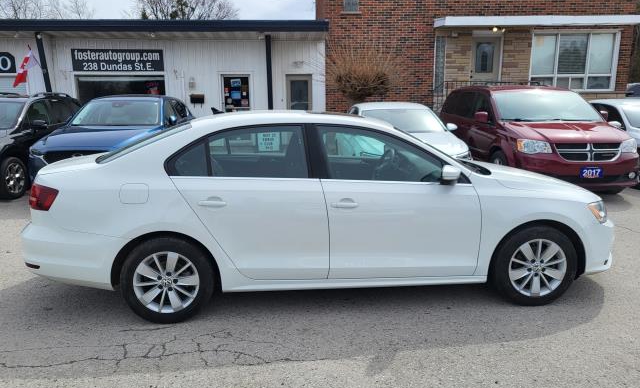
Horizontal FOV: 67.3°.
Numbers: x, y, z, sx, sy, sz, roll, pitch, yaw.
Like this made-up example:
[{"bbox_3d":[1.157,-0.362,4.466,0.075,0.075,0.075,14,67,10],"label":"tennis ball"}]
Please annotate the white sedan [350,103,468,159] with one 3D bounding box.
[{"bbox_3d":[1.254,-0.908,8.492,1.790,1.450,4.550,-1,12,-1],"label":"white sedan"}]

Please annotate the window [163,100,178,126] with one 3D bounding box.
[{"bbox_3d":[-2.468,-1.312,7.847,0.140,0.420,0.880,-1,12,-3],"label":"window"}]

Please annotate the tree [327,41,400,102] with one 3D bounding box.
[{"bbox_3d":[1.130,-2.566,12.847,2.100,2.900,2.000,0,12,0],"label":"tree"}]

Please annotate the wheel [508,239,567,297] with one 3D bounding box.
[{"bbox_3d":[1.589,0.527,3.595,0.440,0.440,0.190,-1,12,-5],"label":"wheel"}]

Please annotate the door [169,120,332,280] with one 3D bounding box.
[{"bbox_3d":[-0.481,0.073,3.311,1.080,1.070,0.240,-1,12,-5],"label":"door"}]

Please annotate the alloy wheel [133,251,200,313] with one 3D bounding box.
[{"bbox_3d":[-1.050,0.590,3.352,0.440,0.440,0.190,-1,12,-5],"label":"alloy wheel"}]

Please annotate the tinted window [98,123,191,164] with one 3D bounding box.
[{"bbox_3d":[-1.296,-0.490,3.885,0.680,0.120,1.250,-24,13,0],"label":"tinted window"}]

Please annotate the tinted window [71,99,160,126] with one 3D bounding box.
[{"bbox_3d":[-3.159,-1.288,7.648,1.400,0.130,0.840,-1,40,-3],"label":"tinted window"}]

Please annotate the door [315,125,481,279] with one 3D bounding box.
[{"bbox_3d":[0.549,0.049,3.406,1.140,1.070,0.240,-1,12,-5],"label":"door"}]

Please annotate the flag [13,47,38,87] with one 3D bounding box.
[{"bbox_3d":[-7.594,-3.274,12.394,0.720,1.050,0.350,-1,12,-6],"label":"flag"}]

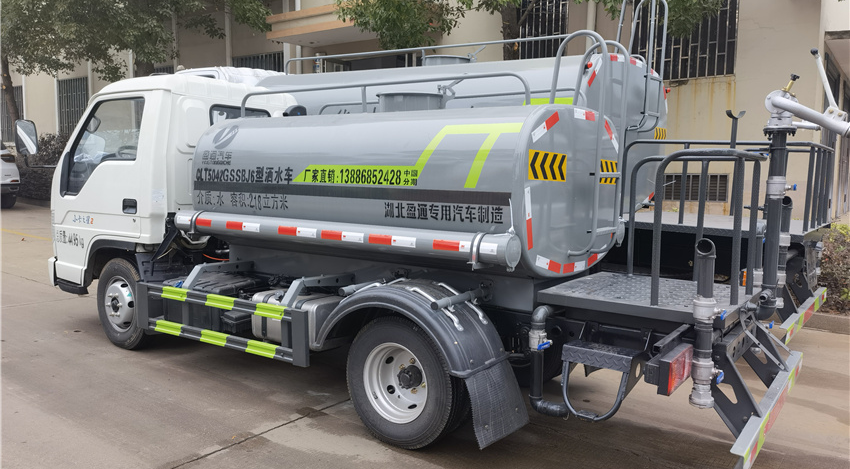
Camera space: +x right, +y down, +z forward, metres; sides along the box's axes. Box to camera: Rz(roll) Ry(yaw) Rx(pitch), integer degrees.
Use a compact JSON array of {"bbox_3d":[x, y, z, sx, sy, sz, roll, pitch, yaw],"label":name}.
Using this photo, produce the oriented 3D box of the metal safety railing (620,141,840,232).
[{"bbox_3d":[2.401,-0.402,5.250,1.306,0.612,1.469,7,7,37],"label":"metal safety railing"}]

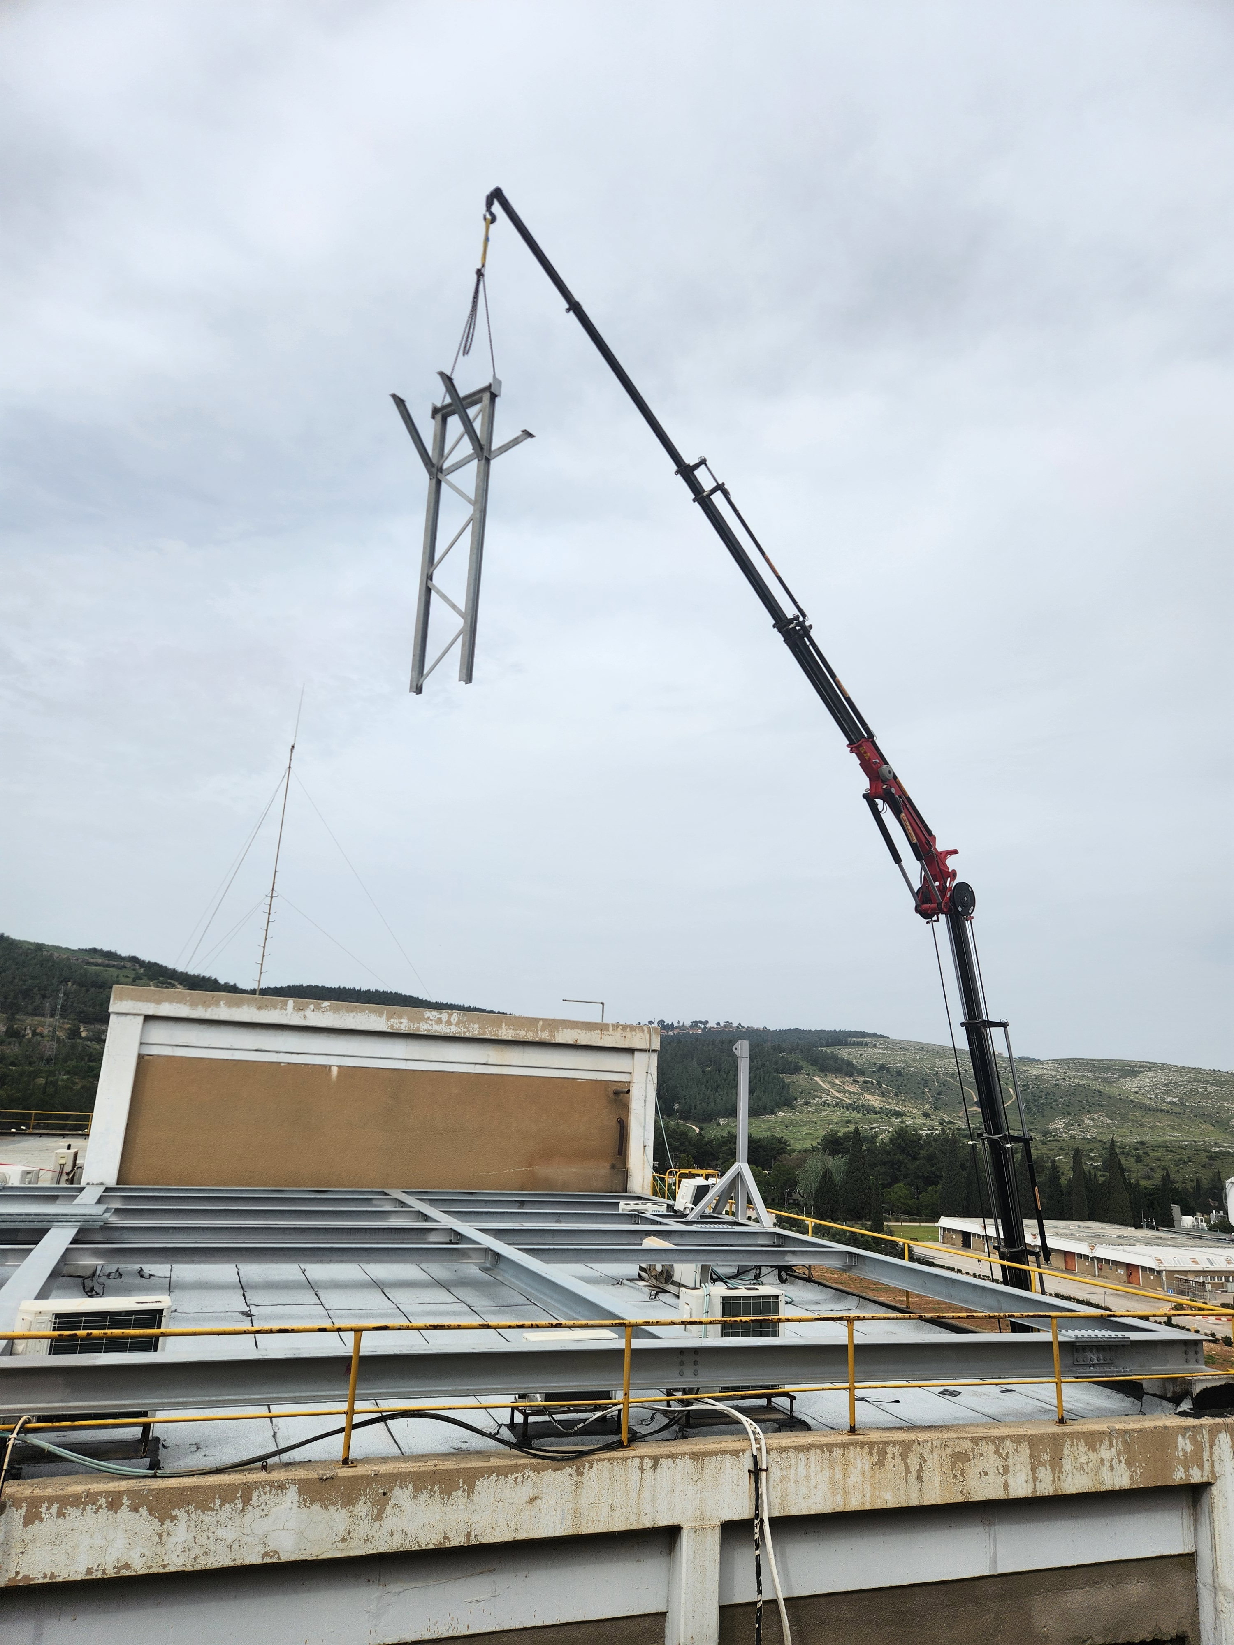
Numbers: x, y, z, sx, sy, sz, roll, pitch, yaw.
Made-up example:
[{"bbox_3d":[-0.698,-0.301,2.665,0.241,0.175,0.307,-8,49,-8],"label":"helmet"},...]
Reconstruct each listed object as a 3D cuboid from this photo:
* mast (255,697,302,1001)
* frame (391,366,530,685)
[{"bbox_3d":[-11.921,1.060,38.630,0.400,12.557,0.300,8,-16,-17],"label":"mast"},{"bbox_3d":[-2.316,-4.102,15.528,1.160,4.650,2.000,-8,-17,36],"label":"frame"}]

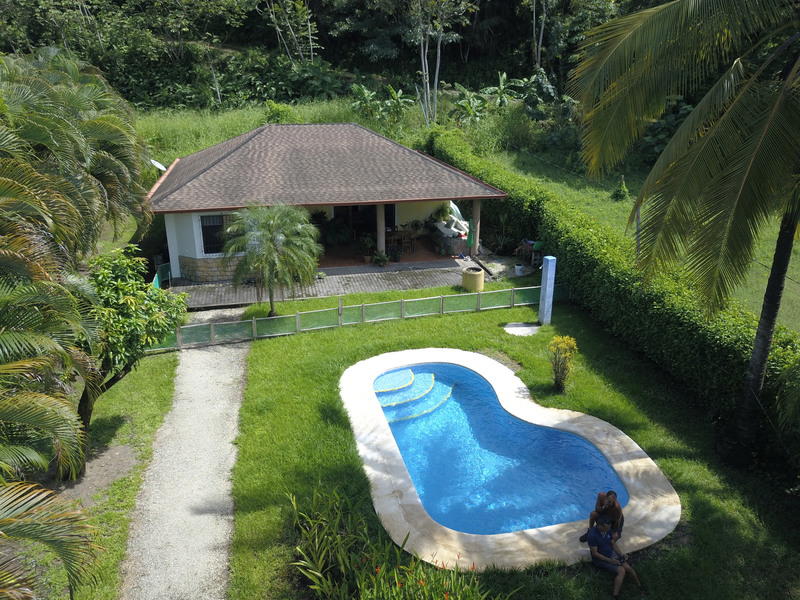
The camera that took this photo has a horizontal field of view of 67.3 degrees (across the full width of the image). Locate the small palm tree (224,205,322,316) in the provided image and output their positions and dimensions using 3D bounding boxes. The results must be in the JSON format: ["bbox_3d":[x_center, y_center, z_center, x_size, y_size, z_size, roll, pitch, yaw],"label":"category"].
[{"bbox_3d":[-3.493,-1.064,16.404,2.650,3.100,2.650,0,21,0],"label":"small palm tree"}]

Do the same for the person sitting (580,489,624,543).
[{"bbox_3d":[2.943,3.085,8.716,0.600,0.800,0.650,2,21,5],"label":"person sitting"}]

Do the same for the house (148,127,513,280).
[{"bbox_3d":[-3.399,-4.915,24.568,11.860,4.378,11.339,-5,22,-12],"label":"house"}]

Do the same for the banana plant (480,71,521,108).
[{"bbox_3d":[8.650,-18.100,52.000,3.400,3.500,3.200,0,18,0],"label":"banana plant"}]

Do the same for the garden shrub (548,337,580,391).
[{"bbox_3d":[3.487,1.353,12.827,0.630,1.220,0.630,0,21,0],"label":"garden shrub"}]

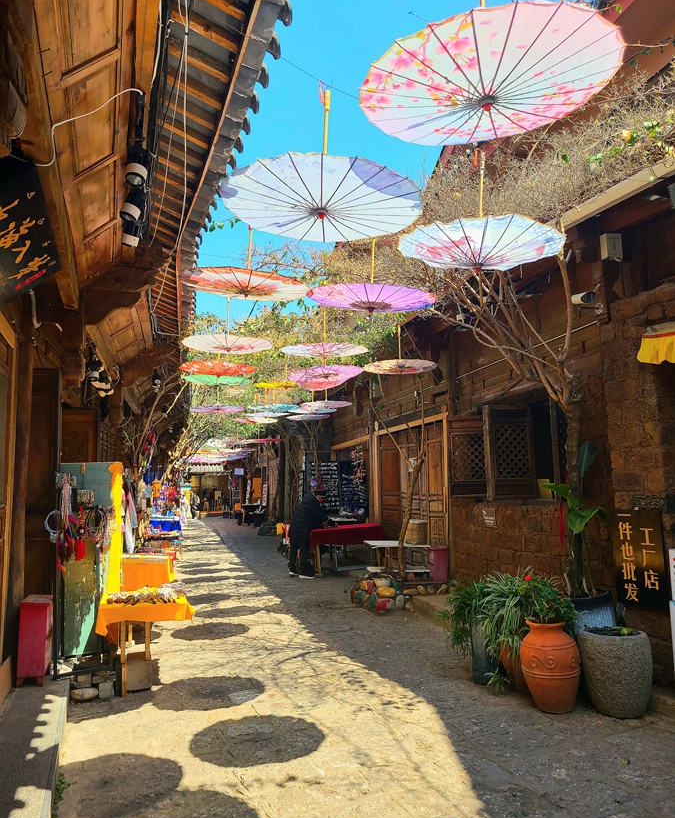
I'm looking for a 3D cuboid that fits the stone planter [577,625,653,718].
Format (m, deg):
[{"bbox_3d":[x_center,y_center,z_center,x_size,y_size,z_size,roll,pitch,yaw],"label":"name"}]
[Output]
[{"bbox_3d":[1.922,1.812,4.674,0.480,0.515,0.480,-1,-7,0],"label":"stone planter"}]

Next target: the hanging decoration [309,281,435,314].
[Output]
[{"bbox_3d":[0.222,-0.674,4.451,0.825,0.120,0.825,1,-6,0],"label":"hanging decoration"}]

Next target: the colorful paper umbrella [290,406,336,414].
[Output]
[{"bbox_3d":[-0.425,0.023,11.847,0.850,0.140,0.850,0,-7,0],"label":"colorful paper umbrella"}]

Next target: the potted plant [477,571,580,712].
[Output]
[{"bbox_3d":[1.275,1.568,4.699,0.660,0.920,0.560,-1,-6,0],"label":"potted plant"}]

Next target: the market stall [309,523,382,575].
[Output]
[{"bbox_3d":[0.080,2.346,11.278,1.280,0.750,0.680,1,-6,-19],"label":"market stall"}]

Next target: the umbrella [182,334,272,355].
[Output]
[{"bbox_3d":[-1.019,-0.555,6.275,0.825,0.120,0.825,2,-6,0],"label":"umbrella"}]

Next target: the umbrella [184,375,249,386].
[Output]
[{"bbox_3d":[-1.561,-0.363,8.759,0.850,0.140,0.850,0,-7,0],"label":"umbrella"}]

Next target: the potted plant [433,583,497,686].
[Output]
[{"bbox_3d":[0.981,1.709,5.243,0.500,0.760,0.460,-1,-6,0],"label":"potted plant"}]

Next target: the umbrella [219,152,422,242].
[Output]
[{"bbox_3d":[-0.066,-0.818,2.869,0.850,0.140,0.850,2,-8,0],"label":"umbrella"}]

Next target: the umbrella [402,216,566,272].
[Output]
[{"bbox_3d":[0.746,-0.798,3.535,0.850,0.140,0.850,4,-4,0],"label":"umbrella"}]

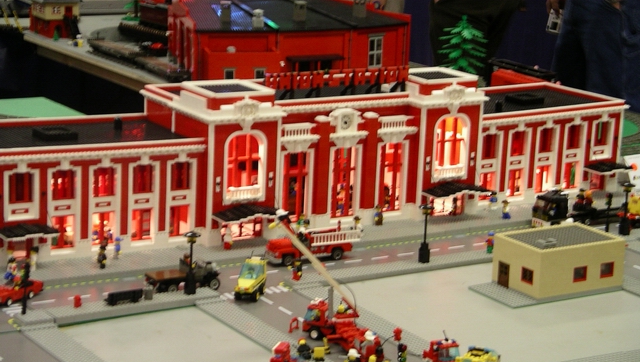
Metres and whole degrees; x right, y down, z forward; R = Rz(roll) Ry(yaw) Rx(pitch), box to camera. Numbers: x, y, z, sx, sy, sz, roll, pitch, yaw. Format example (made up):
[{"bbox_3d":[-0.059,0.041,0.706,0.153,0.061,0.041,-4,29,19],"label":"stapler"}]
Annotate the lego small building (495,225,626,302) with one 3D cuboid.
[{"bbox_3d":[0.434,0.145,2.820,0.198,0.088,0.130,-6,15,-32],"label":"lego small building"}]

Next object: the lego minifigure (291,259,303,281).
[{"bbox_3d":[-0.042,0.159,2.808,0.023,0.041,0.016,13,16,38],"label":"lego minifigure"}]

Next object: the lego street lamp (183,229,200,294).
[{"bbox_3d":[-0.224,0.142,2.707,0.030,0.111,0.030,2,12,0],"label":"lego street lamp"}]

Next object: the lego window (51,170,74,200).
[{"bbox_3d":[-0.473,0.008,2.866,0.046,0.056,0.011,-6,15,-32],"label":"lego window"}]

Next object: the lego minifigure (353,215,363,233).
[{"bbox_3d":[0.077,0.093,3.148,0.023,0.044,0.014,-6,15,-32],"label":"lego minifigure"}]

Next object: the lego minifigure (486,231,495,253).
[{"bbox_3d":[0.335,0.121,3.046,0.023,0.042,0.016,10,15,30],"label":"lego minifigure"}]

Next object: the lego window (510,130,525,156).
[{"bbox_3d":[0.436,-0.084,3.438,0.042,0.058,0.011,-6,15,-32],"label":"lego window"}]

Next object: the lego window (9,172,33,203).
[{"bbox_3d":[-0.537,0.013,2.794,0.045,0.056,0.012,-5,15,-32],"label":"lego window"}]

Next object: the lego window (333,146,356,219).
[{"bbox_3d":[0.049,0.003,3.175,0.056,0.144,0.013,-5,15,-32],"label":"lego window"}]

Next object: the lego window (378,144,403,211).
[{"bbox_3d":[0.149,-0.008,3.243,0.042,0.145,0.014,-6,16,-31],"label":"lego window"}]

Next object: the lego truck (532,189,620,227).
[{"bbox_3d":[0.542,0.055,3.280,0.200,0.078,0.050,-6,15,-32],"label":"lego truck"}]

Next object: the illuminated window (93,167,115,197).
[{"bbox_3d":[-0.400,0.002,2.879,0.045,0.054,0.012,-5,15,-32],"label":"illuminated window"}]

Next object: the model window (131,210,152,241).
[{"bbox_3d":[-0.333,0.082,2.897,0.041,0.062,0.010,-6,15,-32],"label":"model window"}]

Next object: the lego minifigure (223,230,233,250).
[{"bbox_3d":[-0.178,0.111,3.003,0.018,0.042,0.011,11,16,32],"label":"lego minifigure"}]

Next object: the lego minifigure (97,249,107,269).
[{"bbox_3d":[-0.399,0.140,2.849,0.023,0.042,0.014,-6,15,-32],"label":"lego minifigure"}]

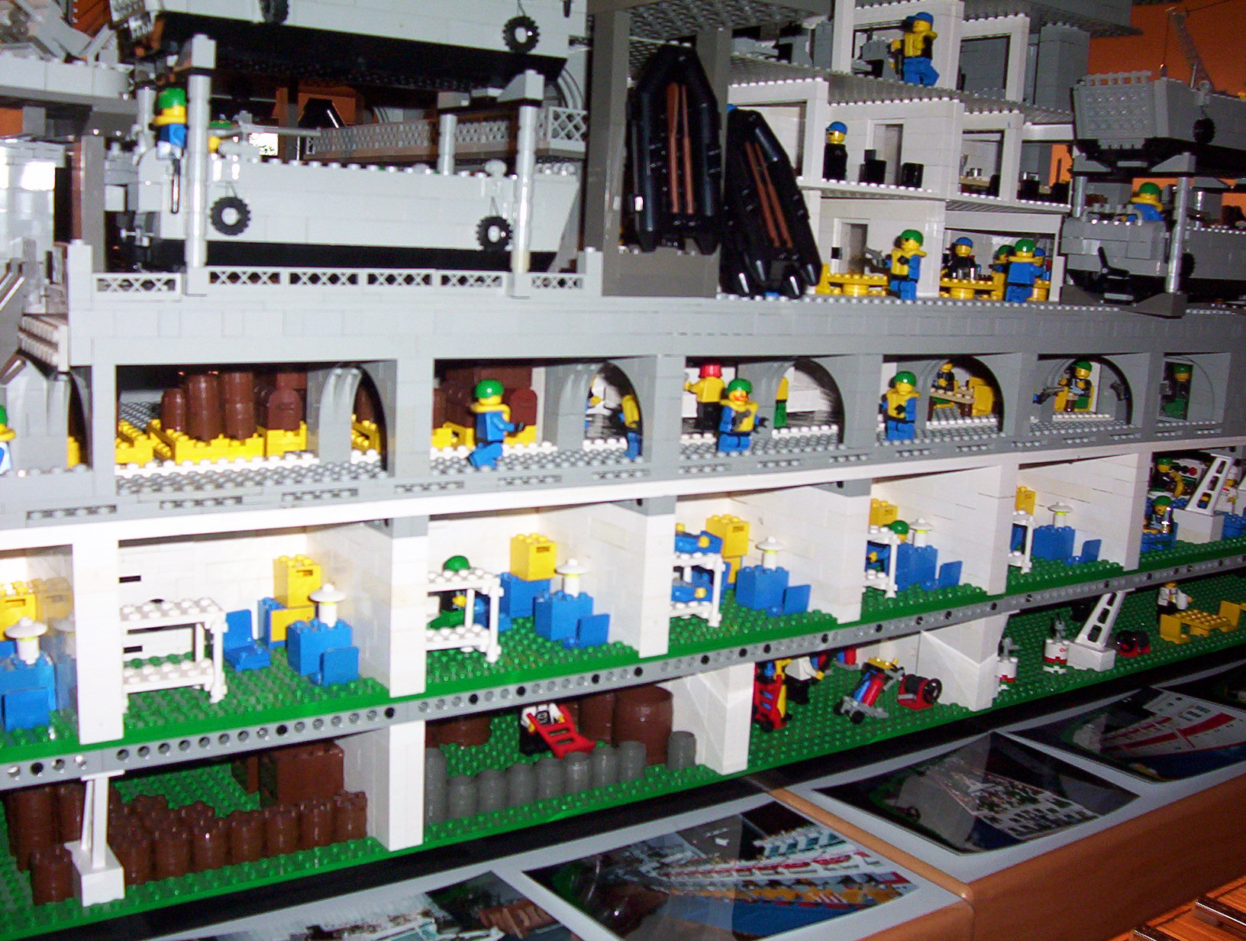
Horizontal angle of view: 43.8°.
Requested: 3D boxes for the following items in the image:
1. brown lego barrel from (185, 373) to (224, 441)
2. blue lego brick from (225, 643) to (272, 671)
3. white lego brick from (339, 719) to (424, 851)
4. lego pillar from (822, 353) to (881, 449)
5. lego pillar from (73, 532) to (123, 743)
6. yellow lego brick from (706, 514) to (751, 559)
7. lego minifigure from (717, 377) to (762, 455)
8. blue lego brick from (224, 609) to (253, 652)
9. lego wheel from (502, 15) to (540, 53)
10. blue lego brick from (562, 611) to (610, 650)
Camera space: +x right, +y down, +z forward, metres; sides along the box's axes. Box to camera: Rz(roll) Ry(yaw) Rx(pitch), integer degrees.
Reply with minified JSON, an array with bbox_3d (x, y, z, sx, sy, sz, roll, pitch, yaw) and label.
[{"bbox_3d":[-0.182,-0.028,0.673,0.015,0.030,0.015,-4,11,-39],"label":"brown lego barrel"},{"bbox_3d":[-0.165,0.082,0.677,0.016,0.007,0.016,-4,11,-36],"label":"blue lego brick"},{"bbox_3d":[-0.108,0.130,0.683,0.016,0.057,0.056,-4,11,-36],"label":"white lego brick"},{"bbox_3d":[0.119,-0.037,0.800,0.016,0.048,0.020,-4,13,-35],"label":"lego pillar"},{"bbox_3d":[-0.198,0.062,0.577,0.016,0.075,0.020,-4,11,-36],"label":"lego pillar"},{"bbox_3d":[0.056,0.035,0.834,0.016,0.021,0.016,-4,11,-39],"label":"yellow lego brick"},{"bbox_3d":[0.057,-0.025,0.762,0.022,0.040,0.013,-4,11,-39],"label":"lego minifigure"},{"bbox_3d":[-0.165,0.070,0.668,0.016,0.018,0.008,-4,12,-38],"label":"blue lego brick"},{"bbox_3d":[-0.042,-0.181,0.645,0.015,0.015,0.006,-4,11,-36],"label":"lego wheel"},{"bbox_3d":[-0.017,0.073,0.717,0.016,0.015,0.016,-4,11,-39],"label":"blue lego brick"}]

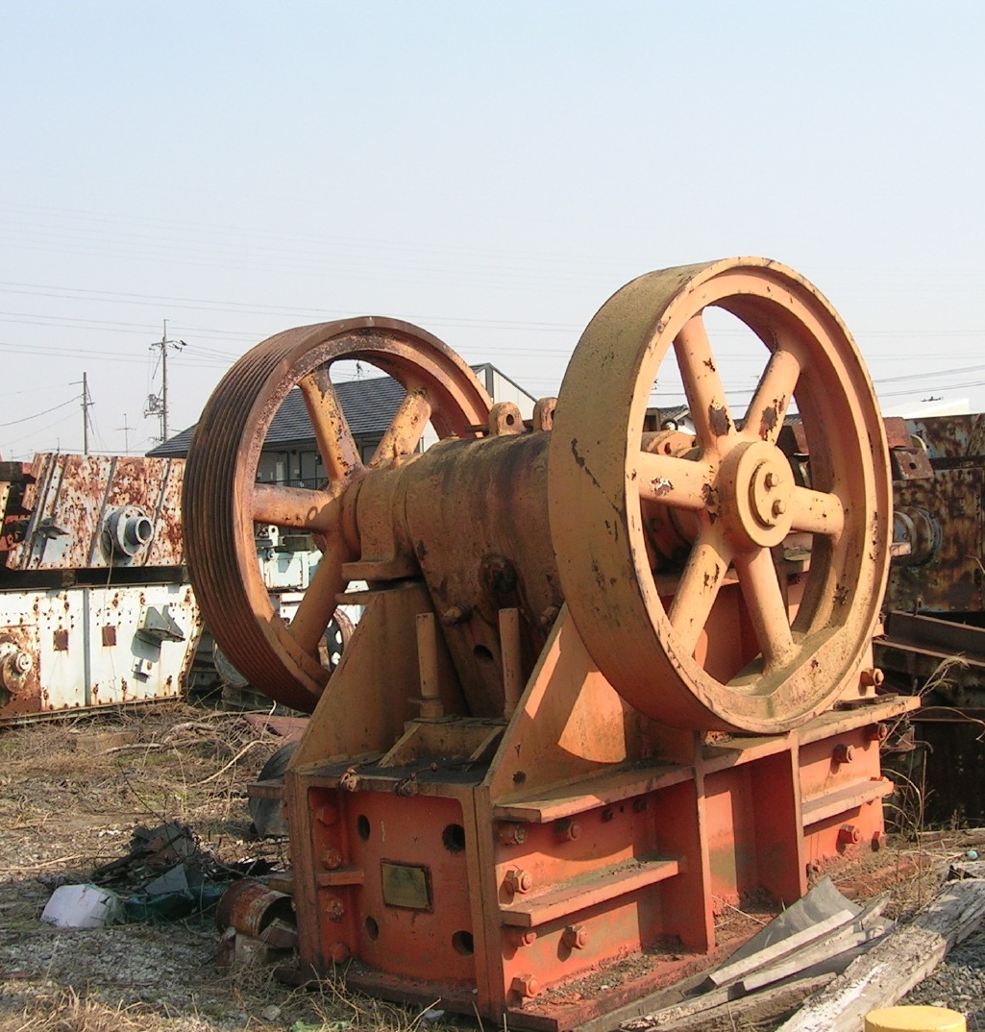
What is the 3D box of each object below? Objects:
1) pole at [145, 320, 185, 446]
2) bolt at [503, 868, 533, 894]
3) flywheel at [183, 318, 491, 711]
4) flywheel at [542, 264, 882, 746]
[{"bbox_3d":[-19.023,-4.644,112.000,2.200,13.700,1.100,-1,0,44],"label":"pole"},{"bbox_3d":[0.073,0.958,4.986,0.054,0.064,0.060,-3,2,42],"label":"bolt"},{"bbox_3d":[-0.421,0.004,6.214,0.241,1.280,1.280,-3,2,42],"label":"flywheel"},{"bbox_3d":[0.665,-0.053,5.236,0.245,1.280,1.280,-3,2,42],"label":"flywheel"}]

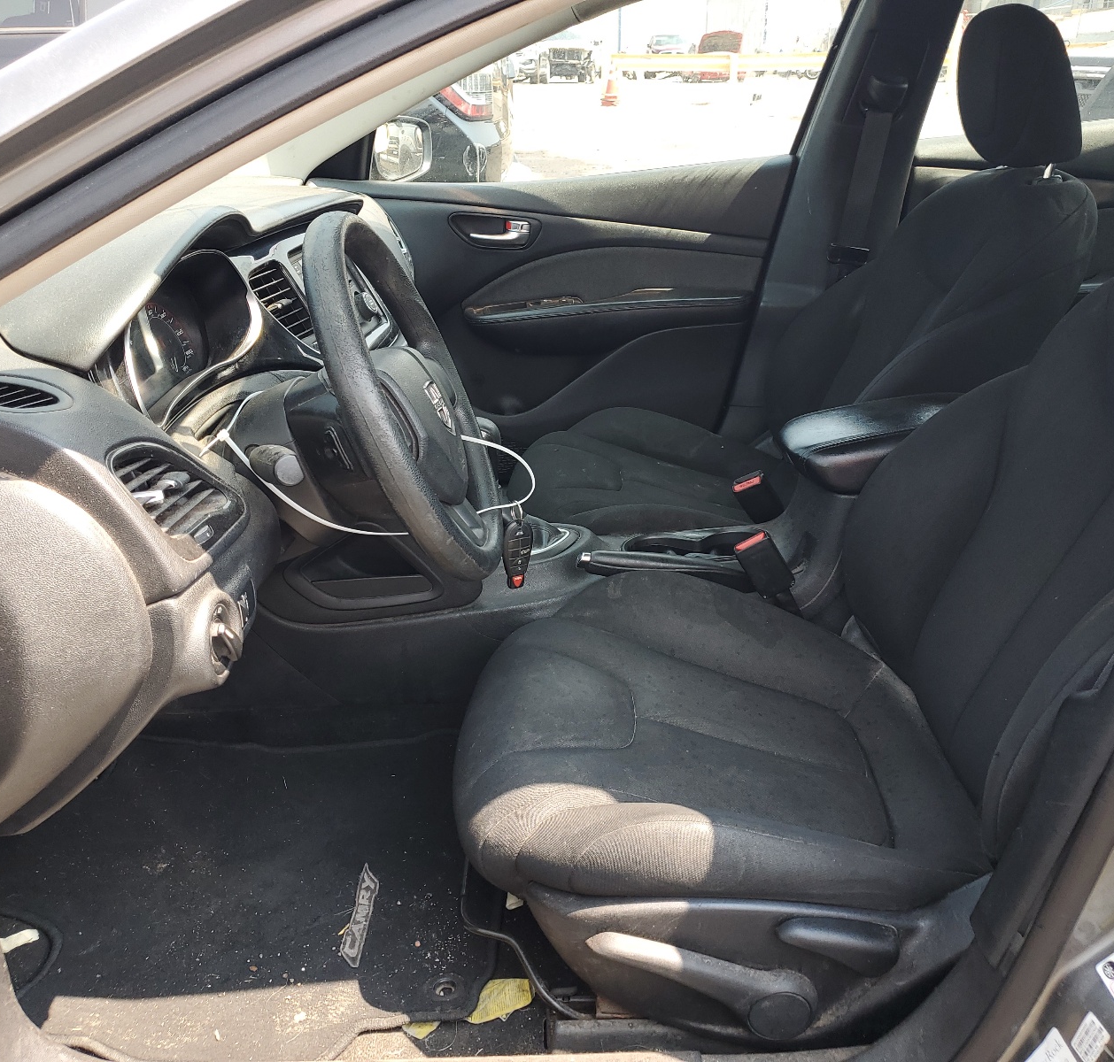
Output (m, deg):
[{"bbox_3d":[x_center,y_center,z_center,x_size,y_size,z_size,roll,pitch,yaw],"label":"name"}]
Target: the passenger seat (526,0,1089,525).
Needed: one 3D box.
[{"bbox_3d":[0.361,-0.316,1.713,0.895,0.945,0.540,0,24,2],"label":"passenger seat"}]

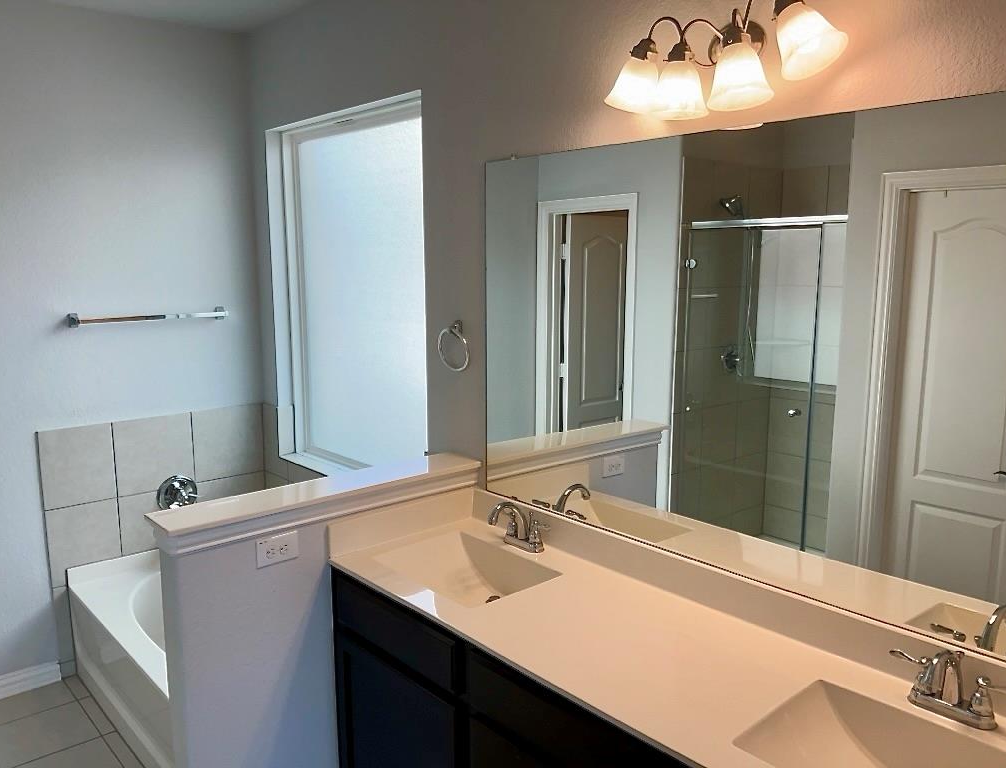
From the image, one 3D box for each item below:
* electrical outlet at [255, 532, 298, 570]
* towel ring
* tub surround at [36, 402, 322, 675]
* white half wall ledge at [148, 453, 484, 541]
[{"bbox_3d":[-0.632,0.469,2.252,0.128,0.079,0.012,-8,12,-41],"label":"electrical outlet"},{"bbox_3d":[-0.167,-0.129,2.694,0.060,0.168,0.165,-8,12,-41],"label":"towel ring"},{"bbox_3d":[-1.040,0.776,3.127,0.985,1.094,1.524,-8,12,-41],"label":"tub surround"},{"bbox_3d":[-0.514,0.317,2.414,1.032,0.019,0.178,-8,12,-41],"label":"white half wall ledge"}]

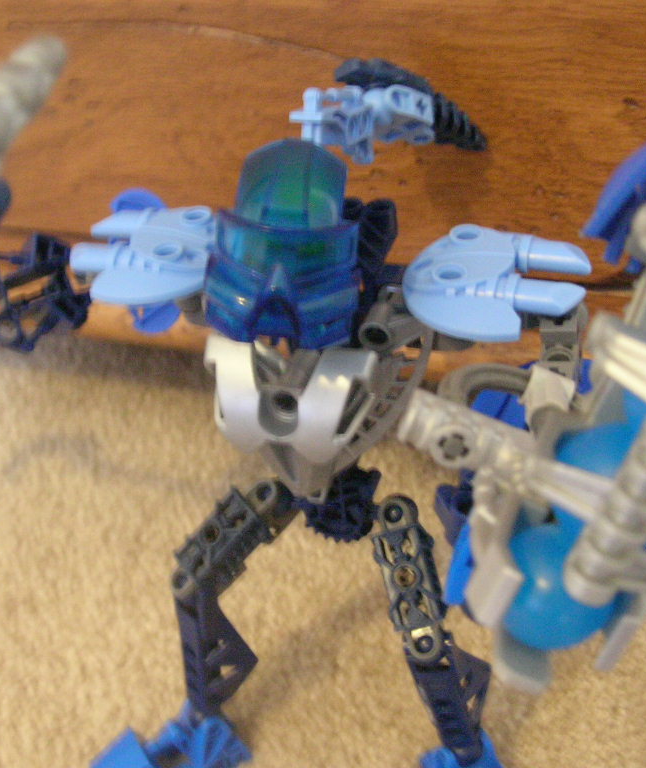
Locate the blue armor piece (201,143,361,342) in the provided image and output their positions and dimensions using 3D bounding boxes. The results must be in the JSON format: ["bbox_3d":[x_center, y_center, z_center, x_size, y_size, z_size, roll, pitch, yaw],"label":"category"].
[{"bbox_3d":[-0.008,-0.028,0.217,0.030,0.039,0.025,6,22,4],"label":"blue armor piece"}]

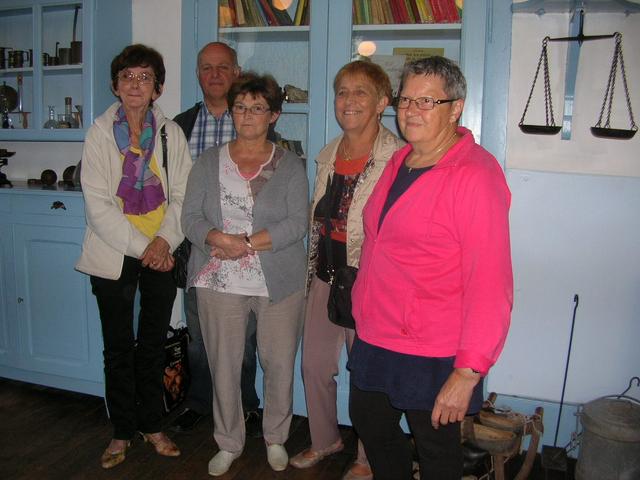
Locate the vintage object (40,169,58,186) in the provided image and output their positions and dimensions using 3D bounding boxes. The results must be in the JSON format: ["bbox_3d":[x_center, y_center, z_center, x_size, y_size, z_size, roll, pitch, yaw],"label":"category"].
[{"bbox_3d":[-1.505,-0.348,3.600,0.095,0.098,0.060,5,9,21],"label":"vintage object"}]

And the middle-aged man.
[{"bbox_3d":[-0.447,0.007,2.925,0.480,1.730,0.320,1,8,-1],"label":"middle-aged man"}]

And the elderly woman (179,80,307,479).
[{"bbox_3d":[-0.292,0.144,2.592,0.500,1.560,0.360,1,8,-2],"label":"elderly woman"}]

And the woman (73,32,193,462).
[{"bbox_3d":[-0.730,0.074,2.651,0.460,1.660,0.360,0,8,-9],"label":"woman"}]

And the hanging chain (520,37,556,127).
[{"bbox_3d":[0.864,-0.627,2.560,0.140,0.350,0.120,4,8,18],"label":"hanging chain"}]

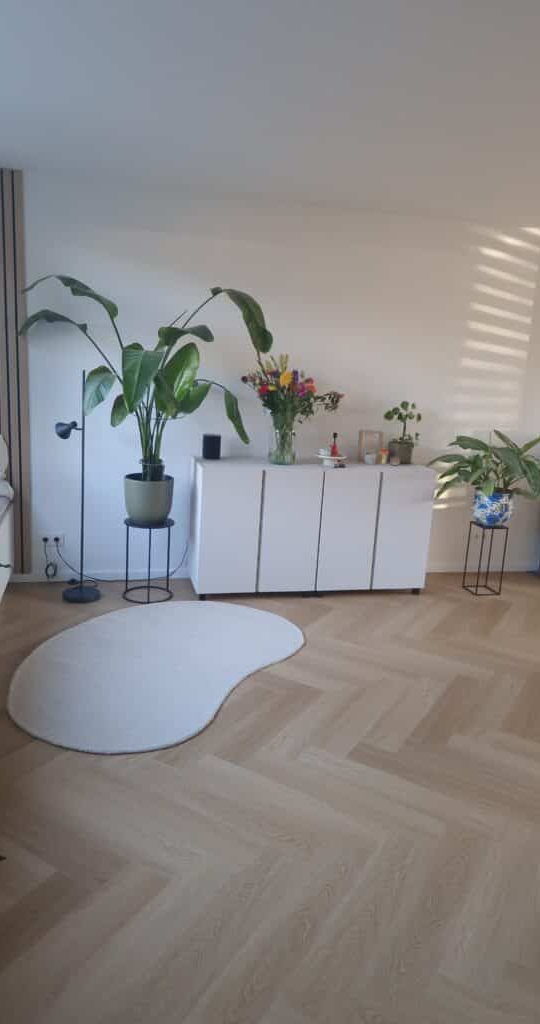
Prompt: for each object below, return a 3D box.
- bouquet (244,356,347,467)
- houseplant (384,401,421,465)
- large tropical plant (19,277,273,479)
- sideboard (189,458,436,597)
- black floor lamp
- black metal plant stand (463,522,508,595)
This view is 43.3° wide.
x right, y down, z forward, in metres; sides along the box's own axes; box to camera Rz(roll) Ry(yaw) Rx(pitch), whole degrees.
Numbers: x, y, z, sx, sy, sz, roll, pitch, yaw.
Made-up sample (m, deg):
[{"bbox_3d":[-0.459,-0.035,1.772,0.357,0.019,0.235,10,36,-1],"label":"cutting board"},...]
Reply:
[{"bbox_3d":[0.148,-0.657,4.451,0.640,0.693,0.500,0,13,-14],"label":"bouquet"},{"bbox_3d":[0.918,-0.542,4.734,0.210,0.432,0.200,0,13,-14],"label":"houseplant"},{"bbox_3d":[-0.718,-0.750,4.064,1.470,1.150,0.900,0,13,-14],"label":"large tropical plant"},{"bbox_3d":[0.291,0.117,4.641,1.600,0.882,0.320,0,13,-14],"label":"sideboard"},{"bbox_3d":[-1.186,-0.148,4.205,0.275,1.423,0.236,0,13,-14],"label":"black floor lamp"},{"bbox_3d":[1.550,0.335,4.888,0.195,0.490,0.195,0,13,-14],"label":"black metal plant stand"}]

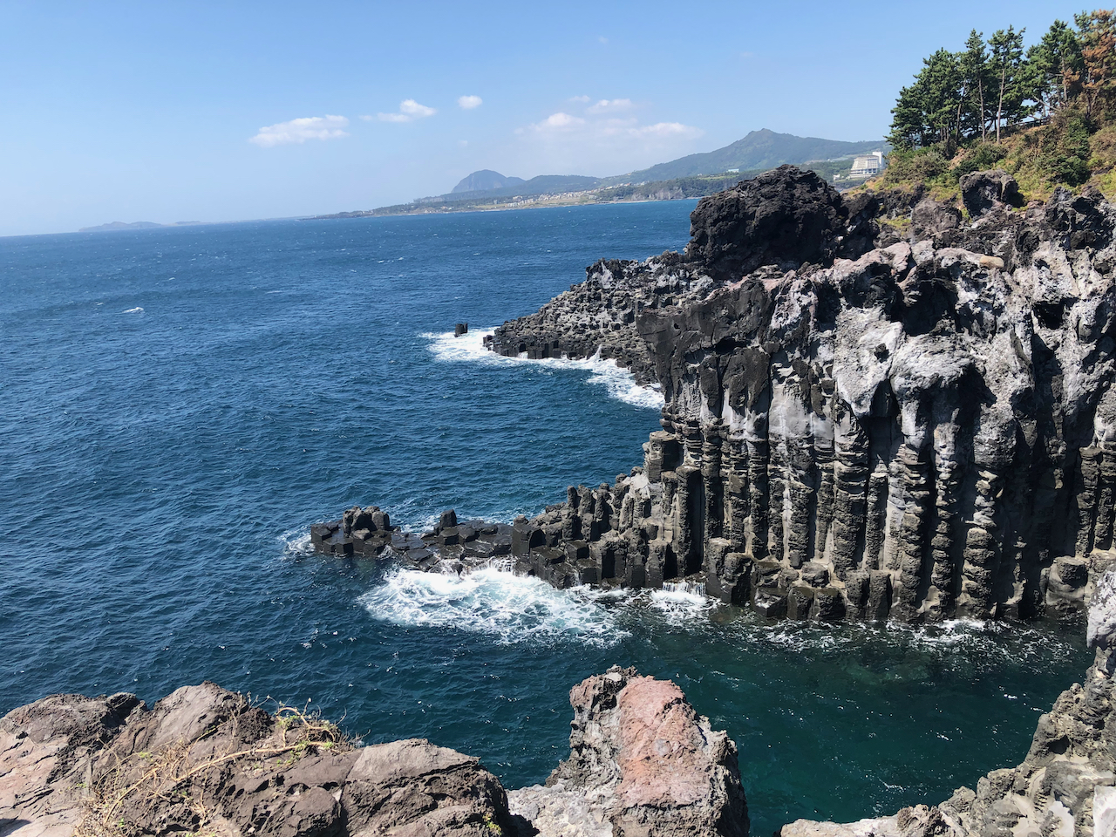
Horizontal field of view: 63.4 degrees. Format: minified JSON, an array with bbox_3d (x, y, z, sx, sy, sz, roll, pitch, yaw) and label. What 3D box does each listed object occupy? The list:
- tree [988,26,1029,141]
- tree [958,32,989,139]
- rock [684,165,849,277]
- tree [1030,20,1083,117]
[{"bbox_3d":[40.672,-30.002,81.619,3.595,9.590,3.595,3,15,26],"label":"tree"},{"bbox_3d":[38.518,-30.630,83.589,3.221,9.531,3.221,3,15,24],"label":"tree"},{"bbox_3d":[12.761,-11.923,55.308,9.425,6.361,9.000,0,14,13],"label":"rock"},{"bbox_3d":[44.840,-31.245,81.346,4.627,8.016,4.627,4,15,28],"label":"tree"}]

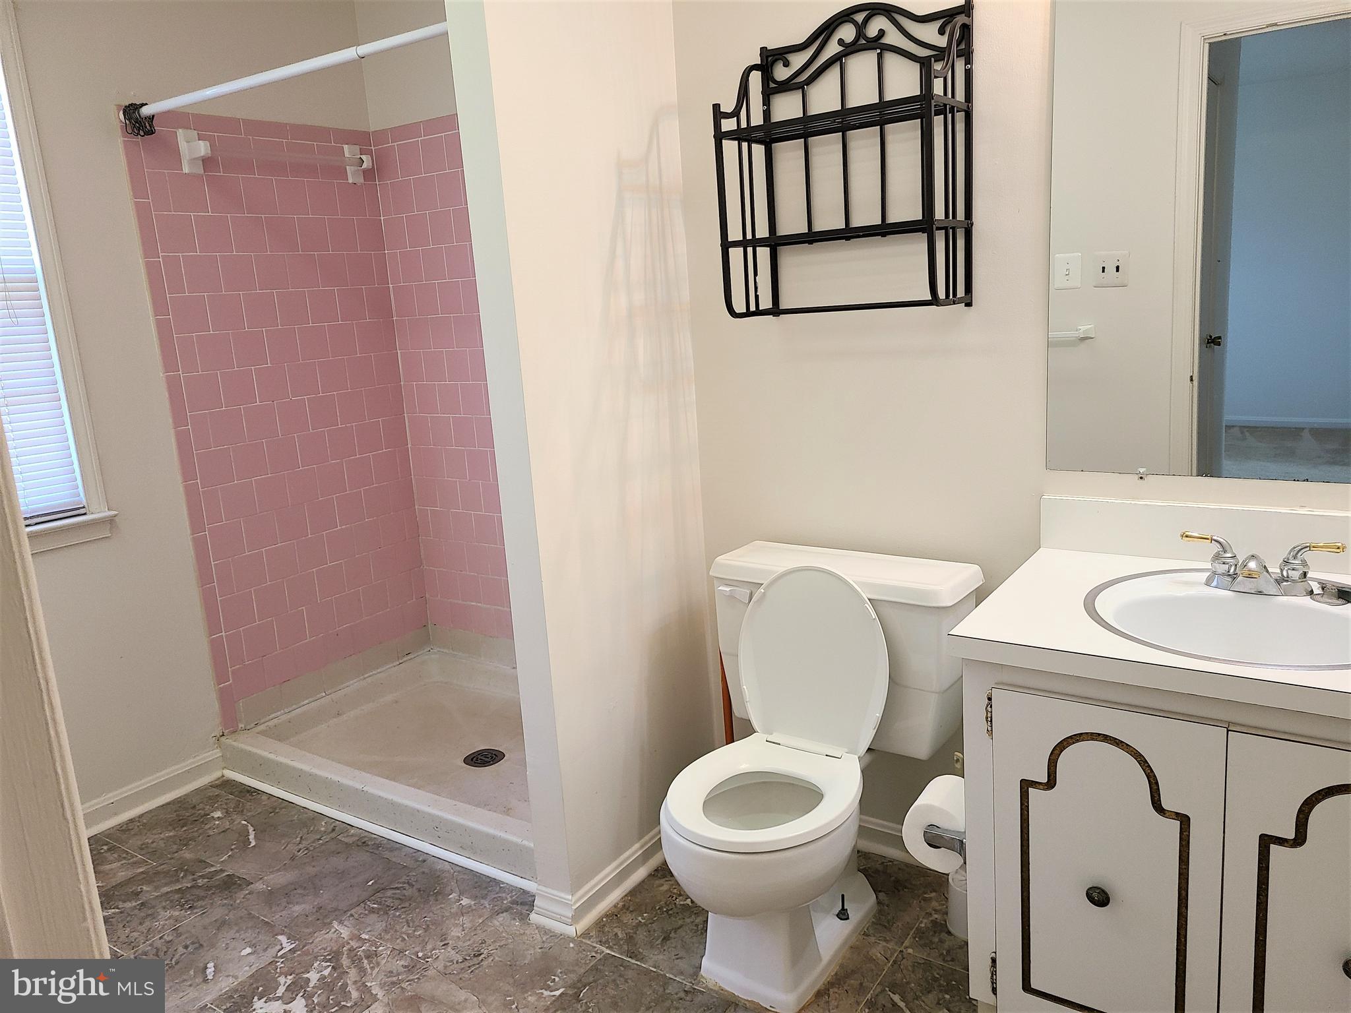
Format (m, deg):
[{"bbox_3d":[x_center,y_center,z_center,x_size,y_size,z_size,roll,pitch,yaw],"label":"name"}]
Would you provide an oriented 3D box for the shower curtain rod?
[{"bbox_3d":[-0.886,-0.961,2.255,1.297,0.048,0.045,4,15,34],"label":"shower curtain rod"}]

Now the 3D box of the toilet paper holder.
[{"bbox_3d":[0.488,0.548,1.741,0.095,0.055,0.155,4,15,34],"label":"toilet paper holder"}]

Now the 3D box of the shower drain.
[{"bbox_3d":[-0.548,0.728,2.919,0.120,0.012,0.120,-4,12,1],"label":"shower drain"}]

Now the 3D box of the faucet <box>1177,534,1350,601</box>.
[{"bbox_3d":[0.923,0.098,1.609,0.236,0.087,0.145,4,15,34],"label":"faucet"}]

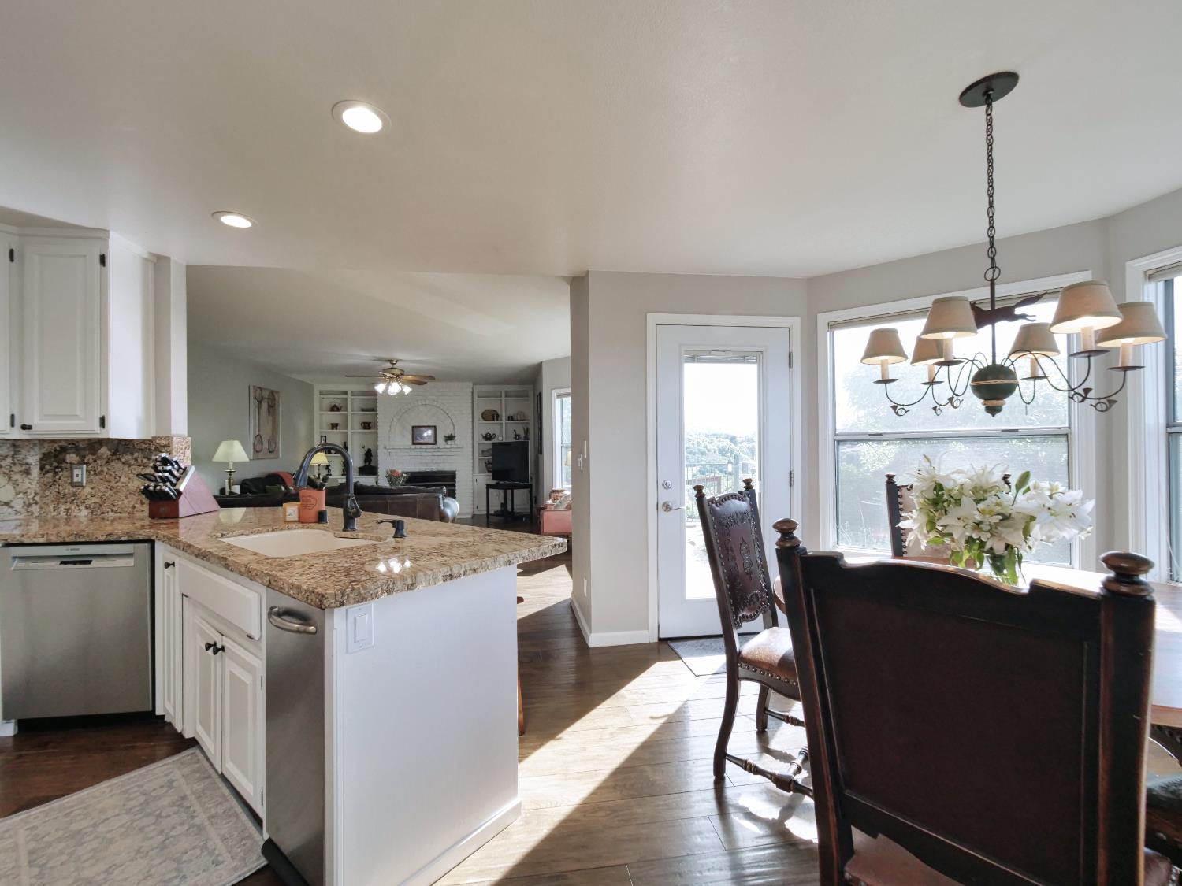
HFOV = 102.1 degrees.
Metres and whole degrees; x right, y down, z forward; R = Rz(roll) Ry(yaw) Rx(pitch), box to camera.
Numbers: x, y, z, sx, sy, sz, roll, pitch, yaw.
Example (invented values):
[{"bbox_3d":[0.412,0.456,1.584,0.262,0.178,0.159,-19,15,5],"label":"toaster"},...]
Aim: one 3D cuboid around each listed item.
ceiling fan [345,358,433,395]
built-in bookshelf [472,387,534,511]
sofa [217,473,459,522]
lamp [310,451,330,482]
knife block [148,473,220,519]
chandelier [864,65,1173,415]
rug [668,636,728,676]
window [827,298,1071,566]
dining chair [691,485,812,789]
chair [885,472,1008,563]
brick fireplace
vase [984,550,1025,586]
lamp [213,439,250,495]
[{"bbox_3d":[-2.540,-0.841,6.130,1.230,0.460,1.230,0,0,0],"label":"ceiling fan"},{"bbox_3d":[-1.690,0.136,9.288,1.100,2.430,0.380,0,0,-7],"label":"built-in bookshelf"},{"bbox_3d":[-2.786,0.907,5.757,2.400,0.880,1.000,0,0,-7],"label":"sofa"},{"bbox_3d":[-4.515,0.381,7.950,0.320,0.500,0.320,0,0,0],"label":"lamp"},{"bbox_3d":[-2.355,0.275,2.779,0.165,0.280,0.360,0,0,-7],"label":"knife block"},{"bbox_3d":[1.262,-0.597,1.505,0.690,1.035,0.690,0,0,0],"label":"chandelier"},{"bbox_3d":[0.949,1.302,2.961,0.800,0.012,0.477,0,0,-7],"label":"rug"},{"bbox_3d":[2.060,-0.072,2.840,1.145,1.480,0.100,-1,0,36],"label":"window"},{"bbox_3d":[0.783,0.725,1.848,0.600,1.125,0.510,-1,0,42],"label":"dining chair"},{"bbox_3d":[1.680,0.719,2.090,0.520,1.127,0.600,0,0,16],"label":"chair"},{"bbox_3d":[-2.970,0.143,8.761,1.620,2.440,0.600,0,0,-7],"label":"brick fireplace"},{"bbox_3d":[1.452,0.448,1.680,0.115,0.180,0.115,0,0,-7],"label":"vase"},{"bbox_3d":[-4.256,0.289,5.650,0.360,0.677,0.360,0,0,-7],"label":"lamp"}]

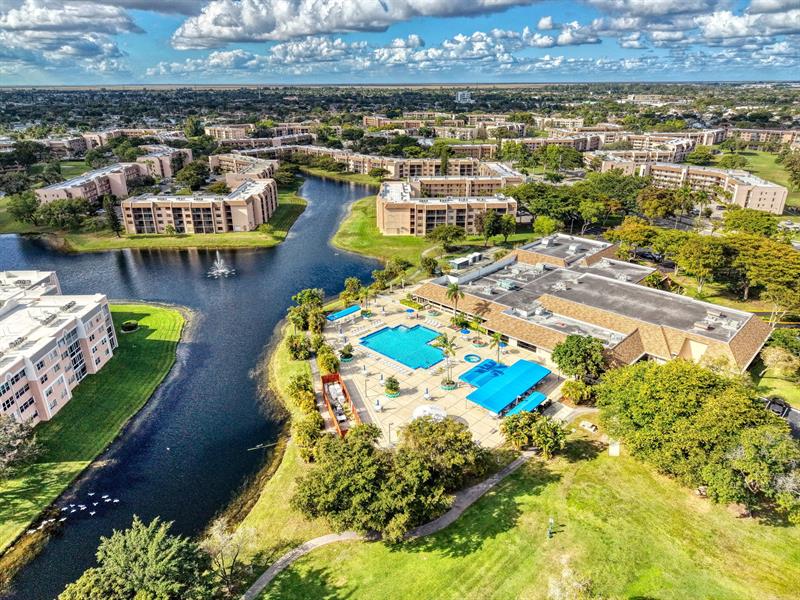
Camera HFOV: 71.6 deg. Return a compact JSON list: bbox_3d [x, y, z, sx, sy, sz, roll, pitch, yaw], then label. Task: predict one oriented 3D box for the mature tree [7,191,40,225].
[{"bbox_3d":[-151.442,-36.825,223.120,13.676,12.742,13.266,-14,26,-32],"label":"mature tree"}]

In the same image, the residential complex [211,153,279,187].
[{"bbox_3d":[-89.877,-75.104,328.117,35.000,12.400,93.000,-9,23,-22],"label":"residential complex"}]

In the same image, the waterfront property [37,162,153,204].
[{"bbox_3d":[-153.797,-59.044,288.102,21.500,12.400,89.000,-2,22,-5],"label":"waterfront property"}]

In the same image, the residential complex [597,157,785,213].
[{"bbox_3d":[154.054,-59.295,284.828,44.820,11.800,101.380,-10,24,-24],"label":"residential complex"}]

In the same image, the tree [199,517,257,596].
[{"bbox_3d":[-19.544,29.589,63.494,5.850,10.560,5.670,0,22,0],"label":"tree"}]

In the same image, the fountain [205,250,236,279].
[{"bbox_3d":[-54.100,-11.184,166.361,8.800,6.700,8.800,-7,23,-17],"label":"fountain"}]

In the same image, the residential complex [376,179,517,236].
[{"bbox_3d":[17.374,-39.739,236.555,54.190,12.200,49.010,-1,22,-2],"label":"residential complex"}]

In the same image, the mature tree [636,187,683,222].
[{"bbox_3d":[109.519,-40.471,234.900,17.730,13.850,17.200,0,22,0],"label":"mature tree"}]

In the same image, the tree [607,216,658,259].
[{"bbox_3d":[72.906,-19.238,174.690,15.746,12.906,15.274,9,23,22],"label":"tree"}]

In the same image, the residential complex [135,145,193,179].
[{"bbox_3d":[-164.993,-98.156,387.675,34.500,12.400,83.000,-9,23,-21],"label":"residential complex"}]

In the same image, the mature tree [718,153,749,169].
[{"bbox_3d":[220.066,-91.211,366.970,17.830,10.250,17.290,0,22,0],"label":"mature tree"}]

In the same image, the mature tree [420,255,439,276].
[{"bbox_3d":[8.594,-10.049,161.589,5.244,6.156,5.086,1,22,3],"label":"mature tree"}]

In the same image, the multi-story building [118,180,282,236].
[{"bbox_3d":[-79.552,-40.111,231.742,48.500,11.700,52.500,0,21,0],"label":"multi-story building"}]

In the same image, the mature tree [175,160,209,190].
[{"bbox_3d":[-108.197,-64.795,290.637,17.814,14.796,17.280,-8,23,-19],"label":"mature tree"}]

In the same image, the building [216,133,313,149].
[{"bbox_3d":[-102.804,-122.812,442.062,82.530,11.700,38.100,-14,25,-30],"label":"building"}]

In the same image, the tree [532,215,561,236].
[{"bbox_3d":[55.459,-28.234,211.745,9.610,8.620,9.330,0,22,0],"label":"tree"}]

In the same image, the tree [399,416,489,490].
[{"bbox_3d":[5.821,22.734,81.586,12.440,9.780,12.070,0,22,0],"label":"tree"}]

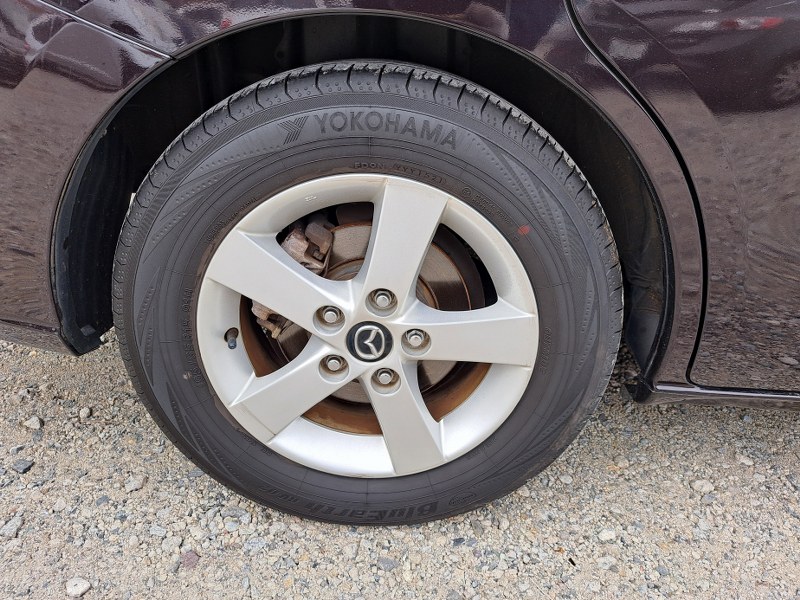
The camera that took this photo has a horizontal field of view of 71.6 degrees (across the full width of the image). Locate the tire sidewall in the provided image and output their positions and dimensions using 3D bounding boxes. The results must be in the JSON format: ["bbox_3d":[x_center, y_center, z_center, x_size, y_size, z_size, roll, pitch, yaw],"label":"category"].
[{"bbox_3d":[-0.038,0.022,0.755,0.634,0.628,0.200,4,25,-1],"label":"tire sidewall"}]

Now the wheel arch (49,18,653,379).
[{"bbox_3d":[-0.032,-0.133,0.691,0.720,0.390,0.220,4,25,-1],"label":"wheel arch"}]

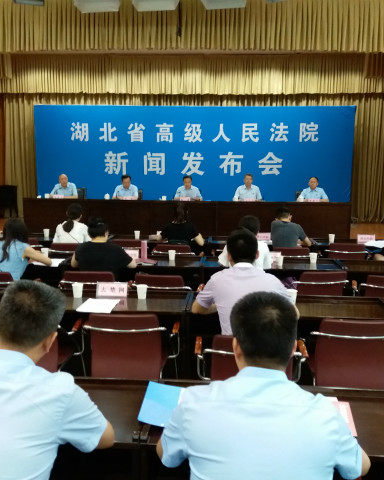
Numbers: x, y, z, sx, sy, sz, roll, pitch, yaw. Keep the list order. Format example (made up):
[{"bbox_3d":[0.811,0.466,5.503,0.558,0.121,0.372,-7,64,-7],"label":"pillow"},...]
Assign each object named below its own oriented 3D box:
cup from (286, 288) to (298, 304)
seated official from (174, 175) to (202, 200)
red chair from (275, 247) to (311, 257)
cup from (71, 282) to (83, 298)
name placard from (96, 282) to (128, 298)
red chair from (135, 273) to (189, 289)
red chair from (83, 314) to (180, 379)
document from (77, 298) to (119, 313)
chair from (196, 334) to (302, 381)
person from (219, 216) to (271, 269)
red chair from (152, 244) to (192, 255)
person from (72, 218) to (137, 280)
[{"bbox_3d":[0.646,0.366,3.330,0.076,0.088,0.076,1,8,4],"label":"cup"},{"bbox_3d":[-0.075,-0.583,9.728,0.540,1.240,0.750,1,7,3],"label":"seated official"},{"bbox_3d":[1.018,0.458,5.505,0.570,0.850,0.580,1,8,5],"label":"red chair"},{"bbox_3d":[-0.760,0.340,3.452,0.075,0.087,0.075,1,8,0],"label":"cup"},{"bbox_3d":[-0.535,0.329,3.512,0.205,0.096,0.075,1,8,1],"label":"name placard"},{"bbox_3d":[-0.197,0.641,4.136,0.570,0.850,0.580,2,8,9],"label":"red chair"},{"bbox_3d":[-0.345,0.770,3.164,0.550,0.810,0.570,1,8,4],"label":"red chair"},{"bbox_3d":[-0.578,0.408,3.239,0.210,0.005,0.300,1,8,3],"label":"document"},{"bbox_3d":[0.309,0.851,2.823,0.570,0.860,0.600,1,7,3],"label":"chair"},{"bbox_3d":[0.453,0.414,4.360,0.500,1.240,0.720,1,8,3],"label":"person"},{"bbox_3d":[-0.169,0.434,5.593,0.570,0.850,0.580,1,8,6],"label":"red chair"},{"bbox_3d":[-0.728,0.401,4.439,0.520,1.220,0.720,2,8,7],"label":"person"}]

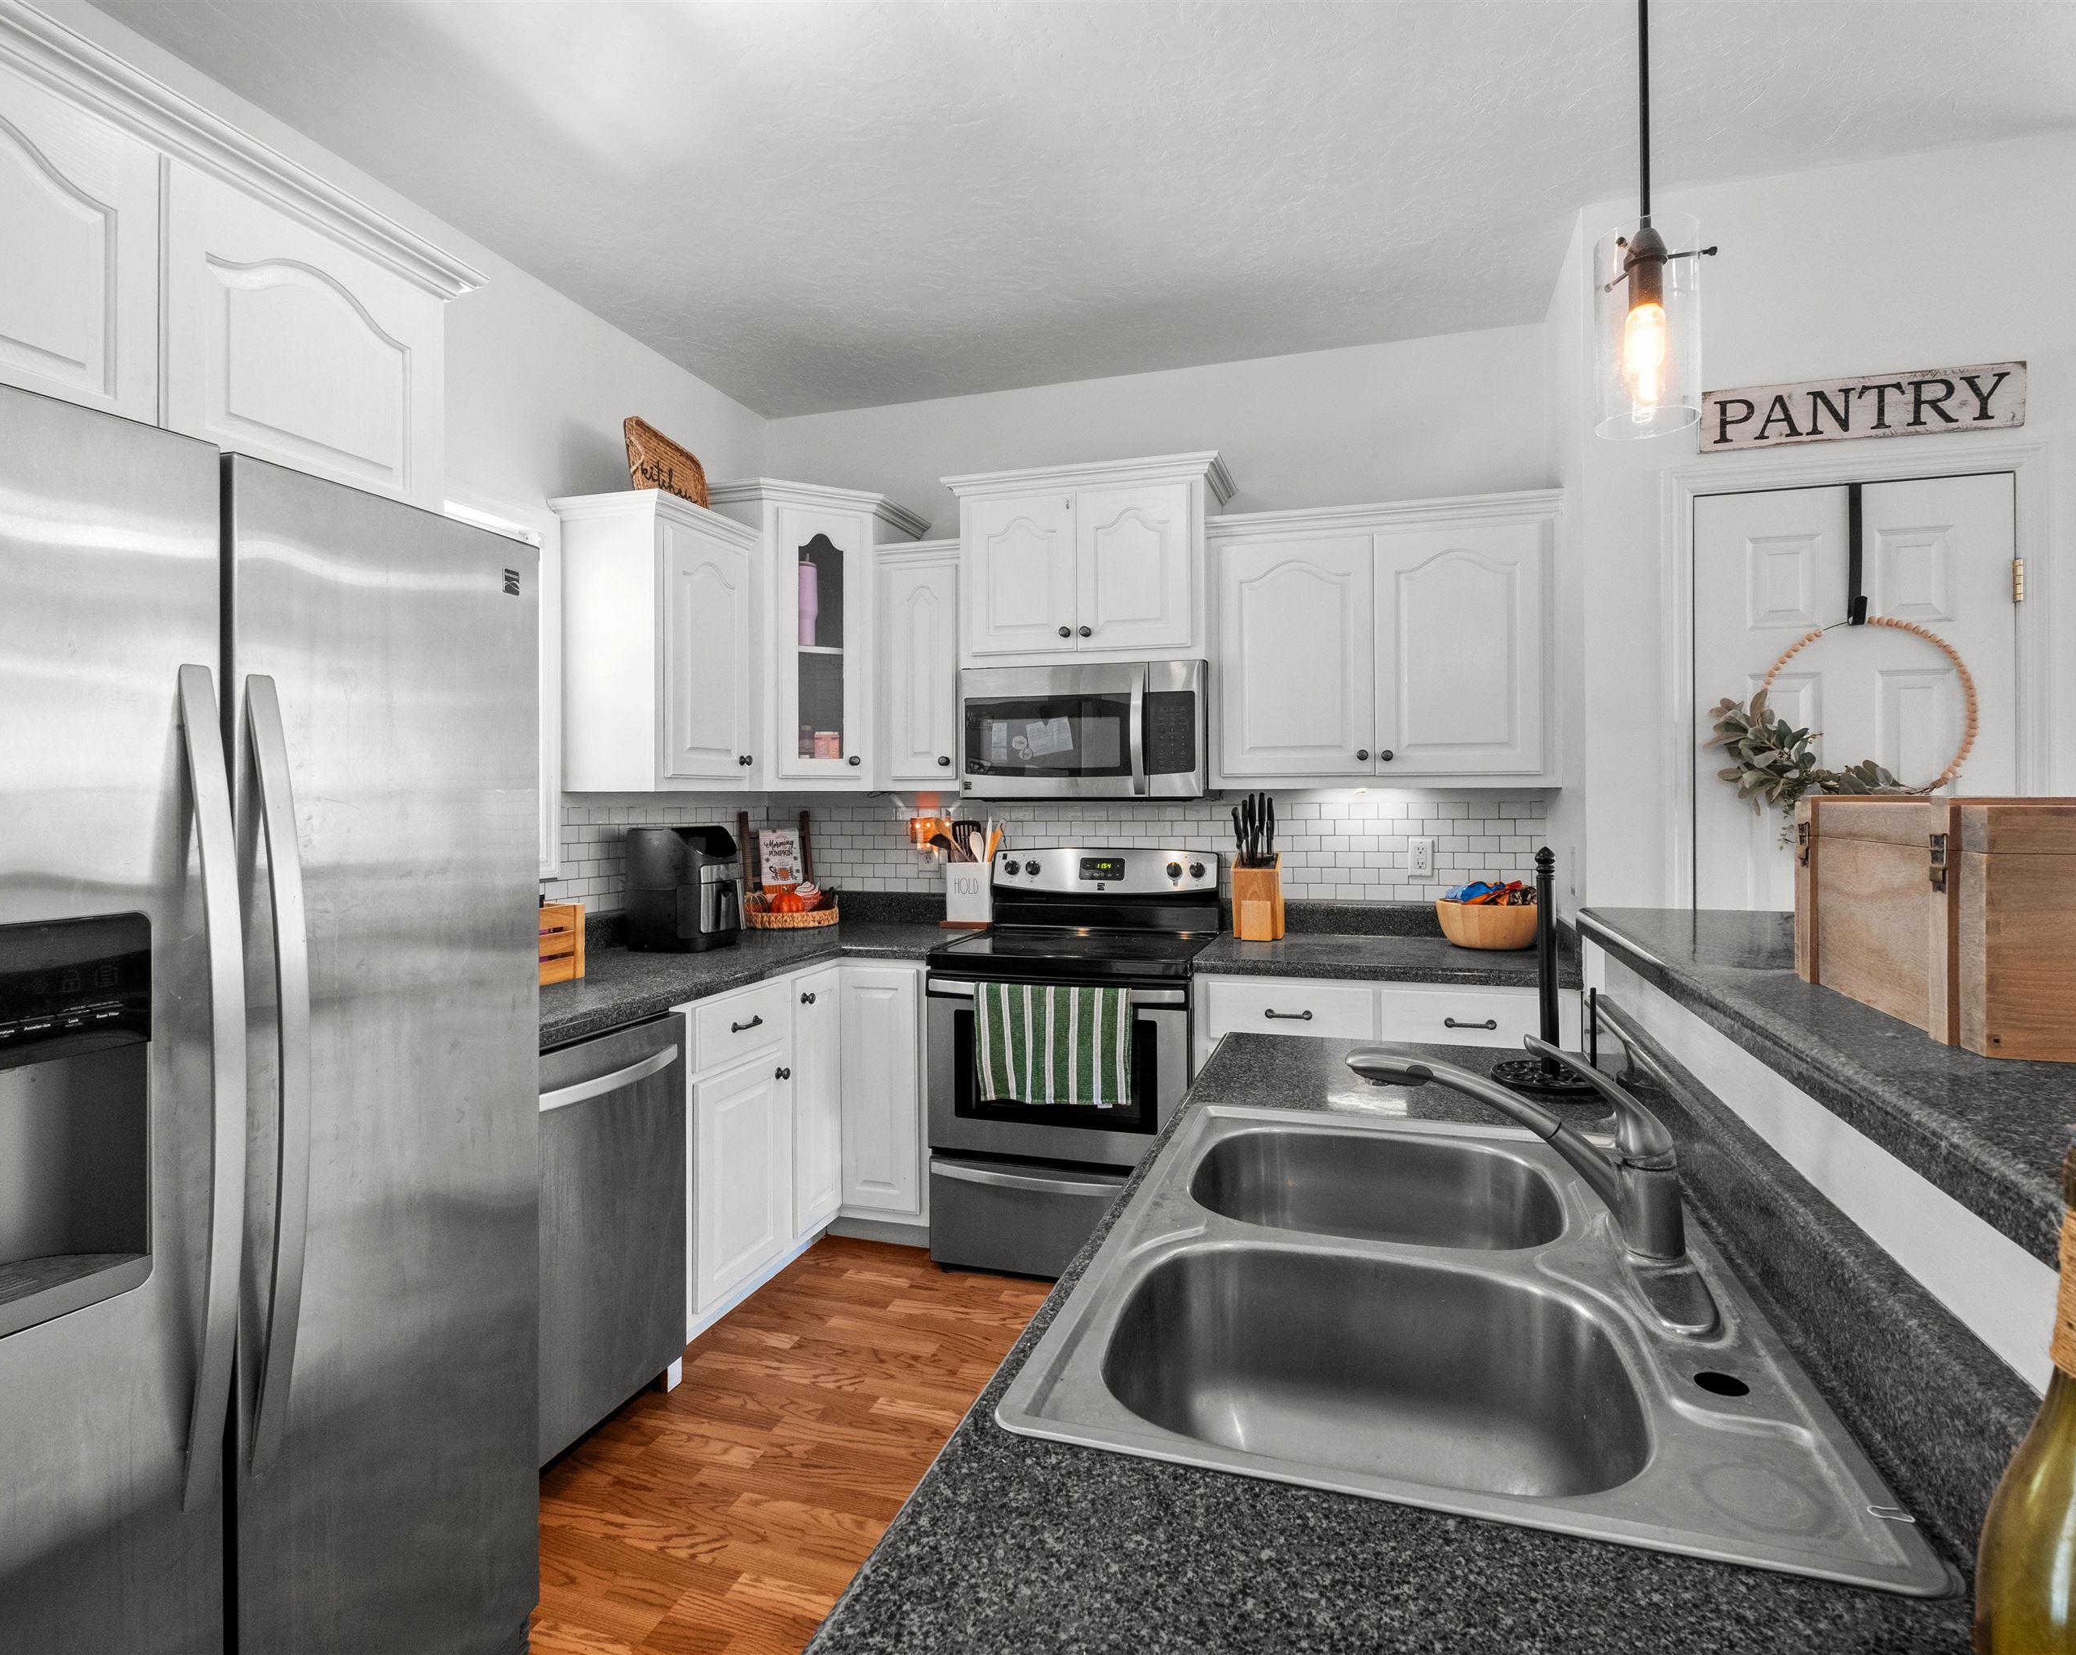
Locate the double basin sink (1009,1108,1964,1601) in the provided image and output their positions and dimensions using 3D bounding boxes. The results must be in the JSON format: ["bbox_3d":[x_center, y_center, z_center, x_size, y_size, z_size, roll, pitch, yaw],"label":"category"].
[{"bbox_3d":[0.354,0.496,1.010,0.553,0.195,0.810,0,2,18],"label":"double basin sink"}]

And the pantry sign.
[{"bbox_3d":[1.819,-0.929,2.291,0.600,0.139,0.020,0,2,18],"label":"pantry sign"}]

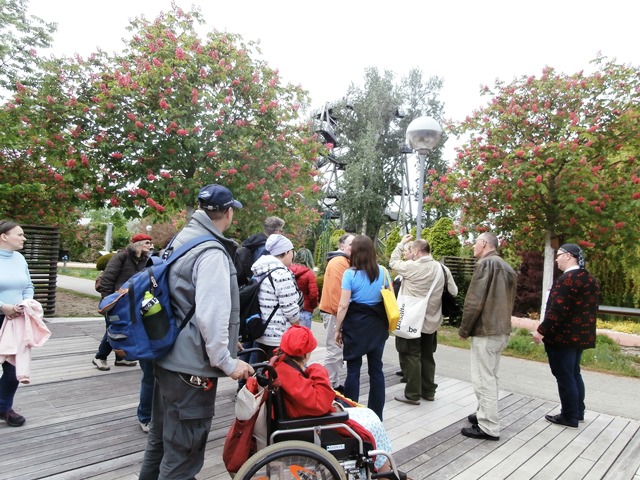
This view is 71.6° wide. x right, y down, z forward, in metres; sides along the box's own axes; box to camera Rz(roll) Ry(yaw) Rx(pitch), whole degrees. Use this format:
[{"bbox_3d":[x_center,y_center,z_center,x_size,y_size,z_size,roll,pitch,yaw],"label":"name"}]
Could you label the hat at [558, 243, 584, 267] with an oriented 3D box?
[{"bbox_3d":[2.505,0.144,4.420,0.250,0.220,0.180,2,-2,32],"label":"hat"}]

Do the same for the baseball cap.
[{"bbox_3d":[-0.539,-0.225,2.380,0.180,0.145,0.260,2,-2,36],"label":"baseball cap"}]

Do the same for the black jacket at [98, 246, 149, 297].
[{"bbox_3d":[-2.355,0.432,5.400,0.460,0.680,0.550,3,-2,23],"label":"black jacket"}]

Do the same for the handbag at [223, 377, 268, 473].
[{"bbox_3d":[-0.396,0.981,2.360,0.180,0.460,0.300,4,-2,-25],"label":"handbag"}]

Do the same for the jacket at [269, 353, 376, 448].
[{"bbox_3d":[0.020,0.908,2.480,0.470,0.490,0.460,4,-2,-28],"label":"jacket"}]

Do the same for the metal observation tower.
[{"bbox_3d":[7.823,-9.602,78.000,18.000,27.000,17.000,3,-1,0],"label":"metal observation tower"}]

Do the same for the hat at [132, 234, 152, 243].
[{"bbox_3d":[-2.172,-0.016,5.400,0.260,0.110,0.240,3,-1,18],"label":"hat"}]

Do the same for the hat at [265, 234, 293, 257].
[{"bbox_3d":[-0.301,0.041,3.300,0.220,0.170,0.190,4,-1,-17],"label":"hat"}]

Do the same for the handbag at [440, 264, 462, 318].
[{"bbox_3d":[1.408,0.551,4.750,0.150,0.560,0.300,4,-2,-25],"label":"handbag"}]

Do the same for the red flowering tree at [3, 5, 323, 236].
[{"bbox_3d":[-3.823,-2.287,11.500,8.000,7.800,7.600,3,-1,0],"label":"red flowering tree"}]

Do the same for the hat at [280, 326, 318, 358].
[{"bbox_3d":[-0.120,0.562,2.480,0.220,0.170,0.200,4,-2,-37],"label":"hat"}]

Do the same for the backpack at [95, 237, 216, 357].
[{"bbox_3d":[-0.806,0.285,2.200,0.360,0.580,0.400,2,-2,45],"label":"backpack"}]

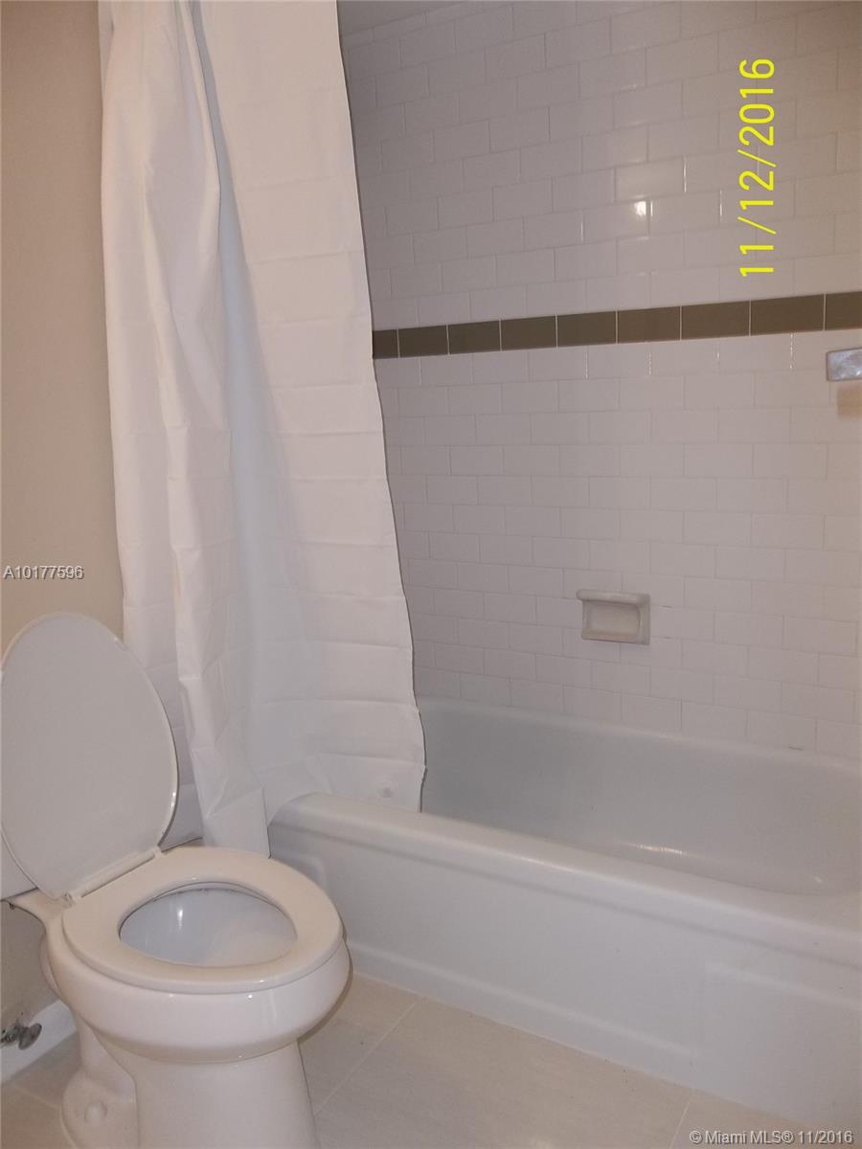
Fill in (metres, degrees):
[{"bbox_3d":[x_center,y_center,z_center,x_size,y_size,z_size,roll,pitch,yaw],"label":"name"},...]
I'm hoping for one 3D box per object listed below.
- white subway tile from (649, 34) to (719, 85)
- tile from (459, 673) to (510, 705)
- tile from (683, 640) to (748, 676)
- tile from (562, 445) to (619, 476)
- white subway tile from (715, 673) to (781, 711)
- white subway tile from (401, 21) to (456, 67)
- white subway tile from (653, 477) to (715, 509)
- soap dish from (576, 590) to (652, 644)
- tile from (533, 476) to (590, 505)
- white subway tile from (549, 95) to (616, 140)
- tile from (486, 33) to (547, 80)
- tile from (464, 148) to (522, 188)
[{"bbox_3d":[0.541,-1.104,1.918,0.152,0.076,0.009,4,14,29],"label":"white subway tile"},{"bbox_3d":[0.152,0.323,2.537,0.153,0.076,0.009,4,14,29],"label":"tile"},{"bbox_3d":[0.675,0.198,2.127,0.152,0.076,0.010,4,14,30],"label":"tile"},{"bbox_3d":[0.386,-0.277,2.183,0.152,0.076,0.010,4,14,30],"label":"tile"},{"bbox_3d":[0.745,0.278,2.106,0.152,0.076,0.010,4,14,30],"label":"white subway tile"},{"bbox_3d":[-0.004,-1.321,2.236,0.153,0.076,0.009,4,14,29],"label":"white subway tile"},{"bbox_3d":[0.589,-0.187,2.079,0.152,0.076,0.009,4,14,30],"label":"white subway tile"},{"bbox_3d":[0.461,0.112,2.273,0.175,0.132,0.060,4,14,29],"label":"soap dish"},{"bbox_3d":[0.326,-0.208,2.240,0.152,0.076,0.008,4,14,30],"label":"tile"},{"bbox_3d":[0.355,-1.063,2.090,0.153,0.076,0.009,4,14,29],"label":"white subway tile"},{"bbox_3d":[0.201,-1.190,2.065,0.152,0.076,0.008,4,14,30],"label":"tile"},{"bbox_3d":[0.152,-0.985,2.174,0.152,0.076,0.009,4,14,29],"label":"tile"}]

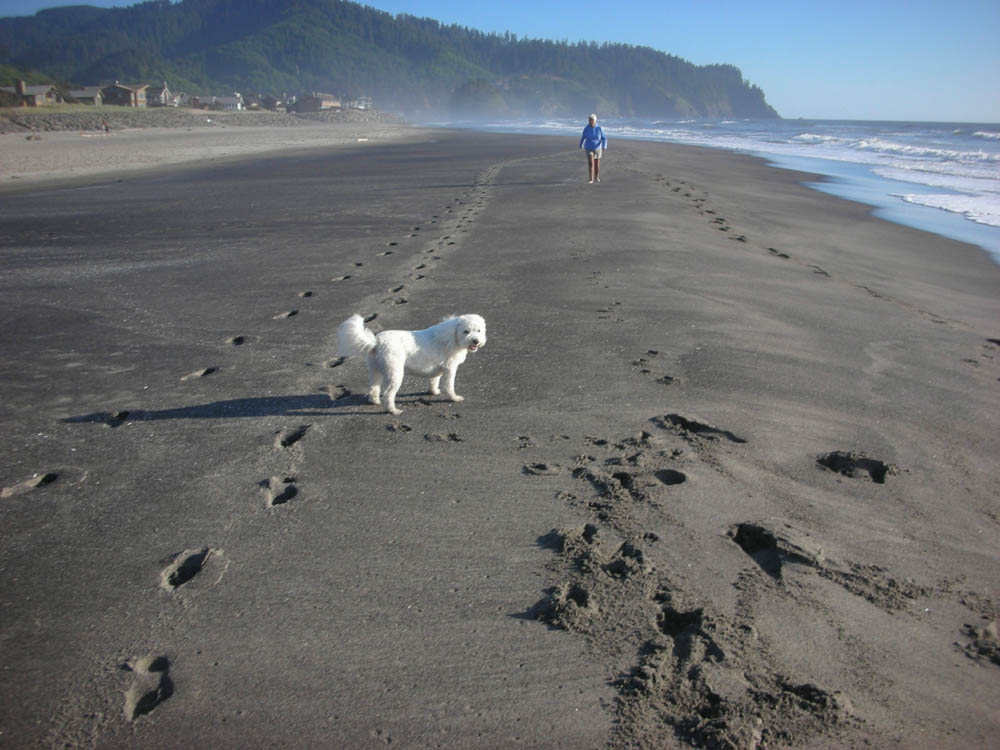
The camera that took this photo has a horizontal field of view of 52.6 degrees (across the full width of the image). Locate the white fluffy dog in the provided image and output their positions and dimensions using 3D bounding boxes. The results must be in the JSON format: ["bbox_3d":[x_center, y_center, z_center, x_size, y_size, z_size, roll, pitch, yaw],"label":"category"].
[{"bbox_3d":[-0.475,-0.079,5.590,0.840,0.500,0.280,-10,17,-35],"label":"white fluffy dog"}]

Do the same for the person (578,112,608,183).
[{"bbox_3d":[2.281,-5.562,24.794,0.680,1.660,0.420,1,14,4],"label":"person"}]

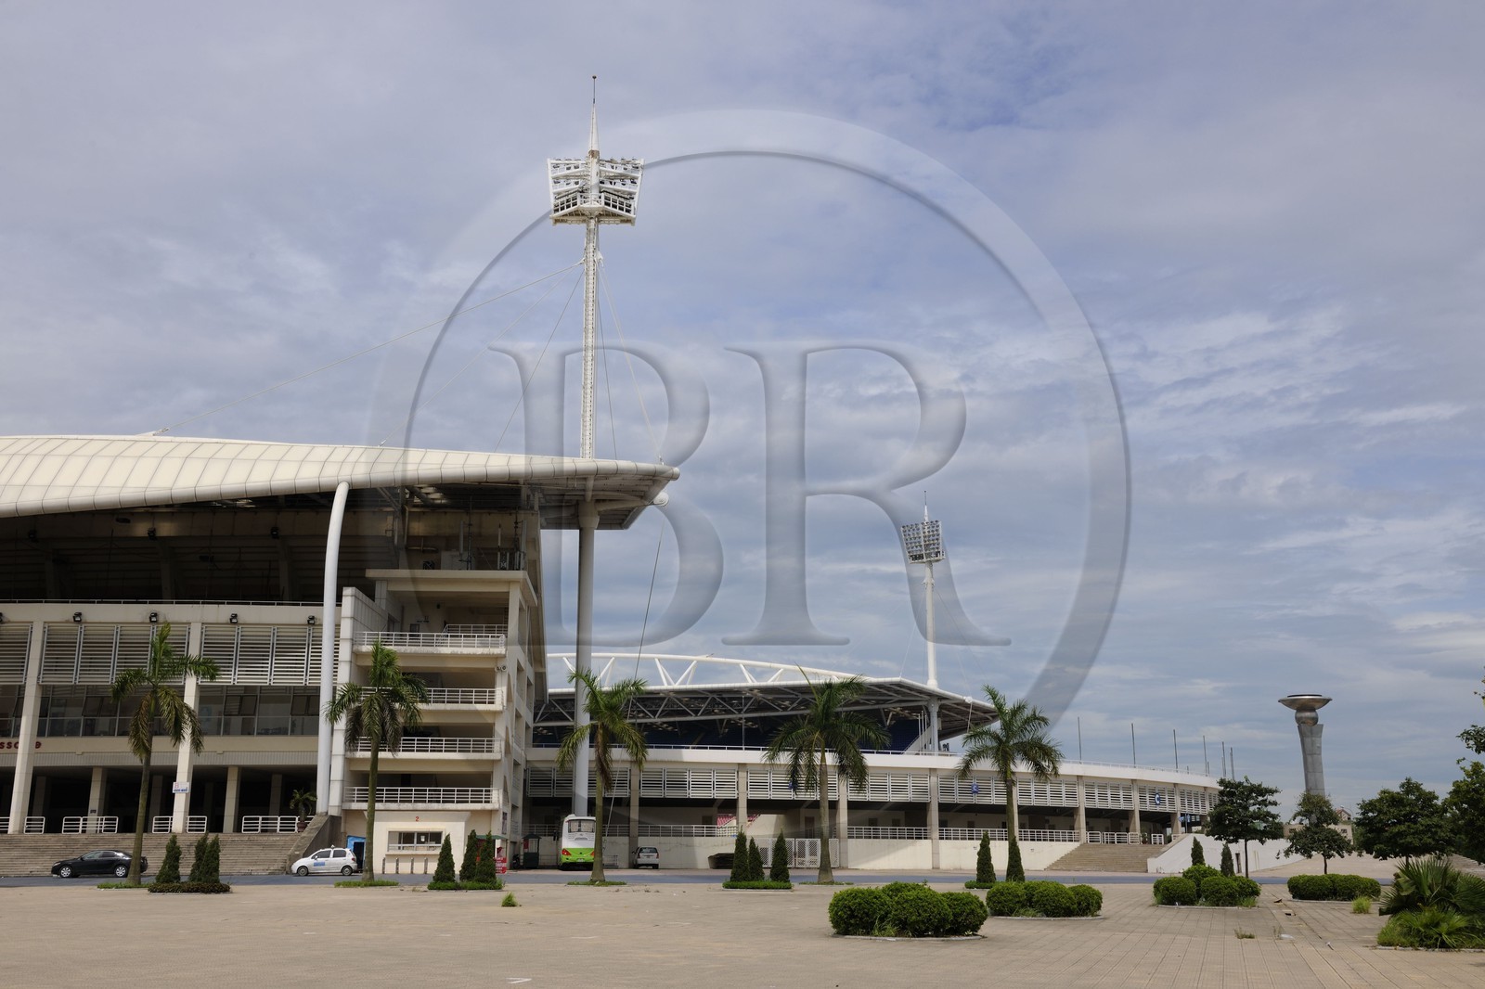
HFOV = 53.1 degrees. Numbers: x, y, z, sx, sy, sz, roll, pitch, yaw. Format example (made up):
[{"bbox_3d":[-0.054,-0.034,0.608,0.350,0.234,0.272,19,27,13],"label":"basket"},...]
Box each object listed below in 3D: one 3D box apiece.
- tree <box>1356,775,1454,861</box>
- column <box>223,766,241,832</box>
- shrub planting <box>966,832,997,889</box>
[{"bbox_3d":[28.708,14.536,64.385,4.228,4.456,4.000,0,-13,0],"label":"tree"},{"bbox_3d":[-33.440,20.124,97.475,0.650,4.628,0.680,1,-14,-3],"label":"column"},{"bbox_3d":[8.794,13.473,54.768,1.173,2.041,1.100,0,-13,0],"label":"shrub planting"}]

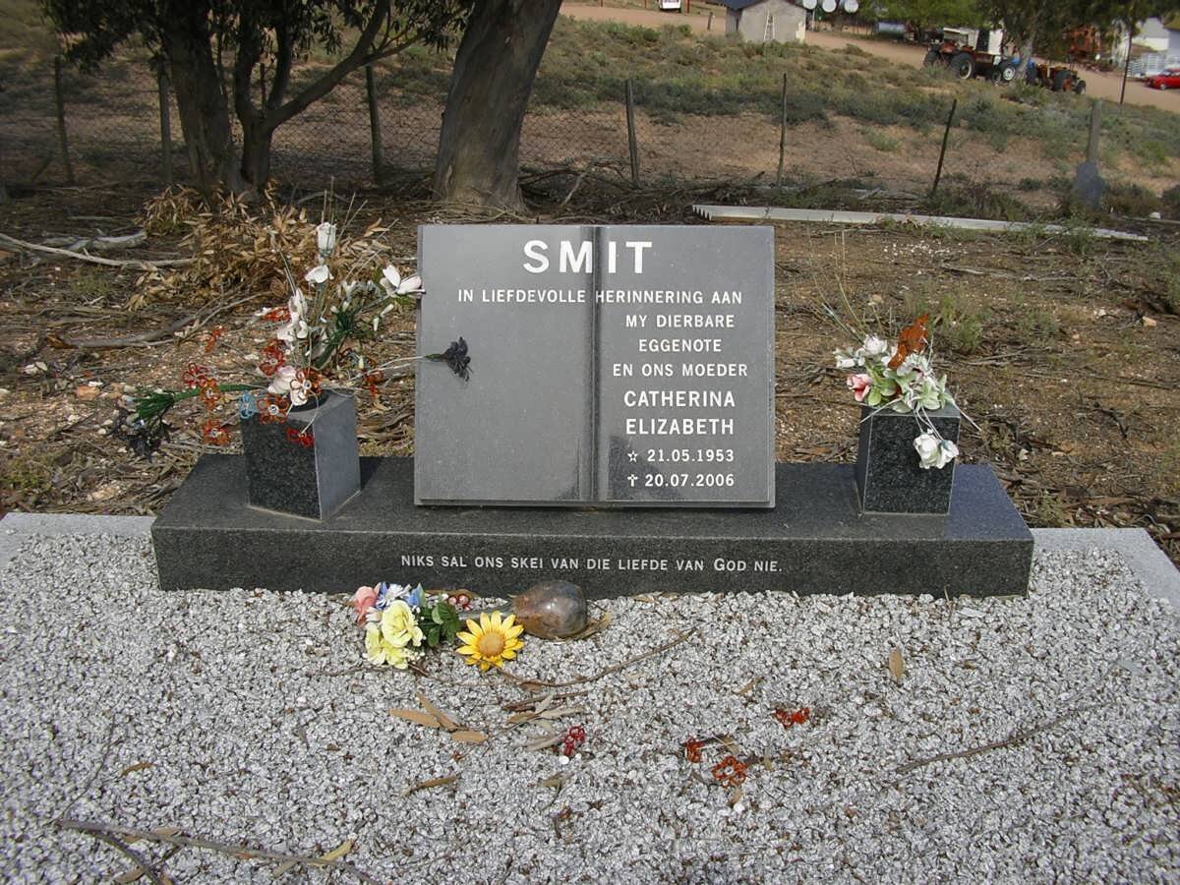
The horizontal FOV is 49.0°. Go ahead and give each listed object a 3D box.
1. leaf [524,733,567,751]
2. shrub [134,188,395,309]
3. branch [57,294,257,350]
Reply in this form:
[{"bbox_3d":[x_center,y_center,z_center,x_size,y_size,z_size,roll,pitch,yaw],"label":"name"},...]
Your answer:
[{"bbox_3d":[-0.060,0.413,1.793,0.067,0.015,0.022,-15,27,-31],"label":"leaf"},{"bbox_3d":[-1.380,-0.866,5.504,1.074,0.345,0.750,1,24,0],"label":"shrub"},{"bbox_3d":[-1.336,-0.404,4.221,0.210,0.090,0.690,17,29,35],"label":"branch"}]

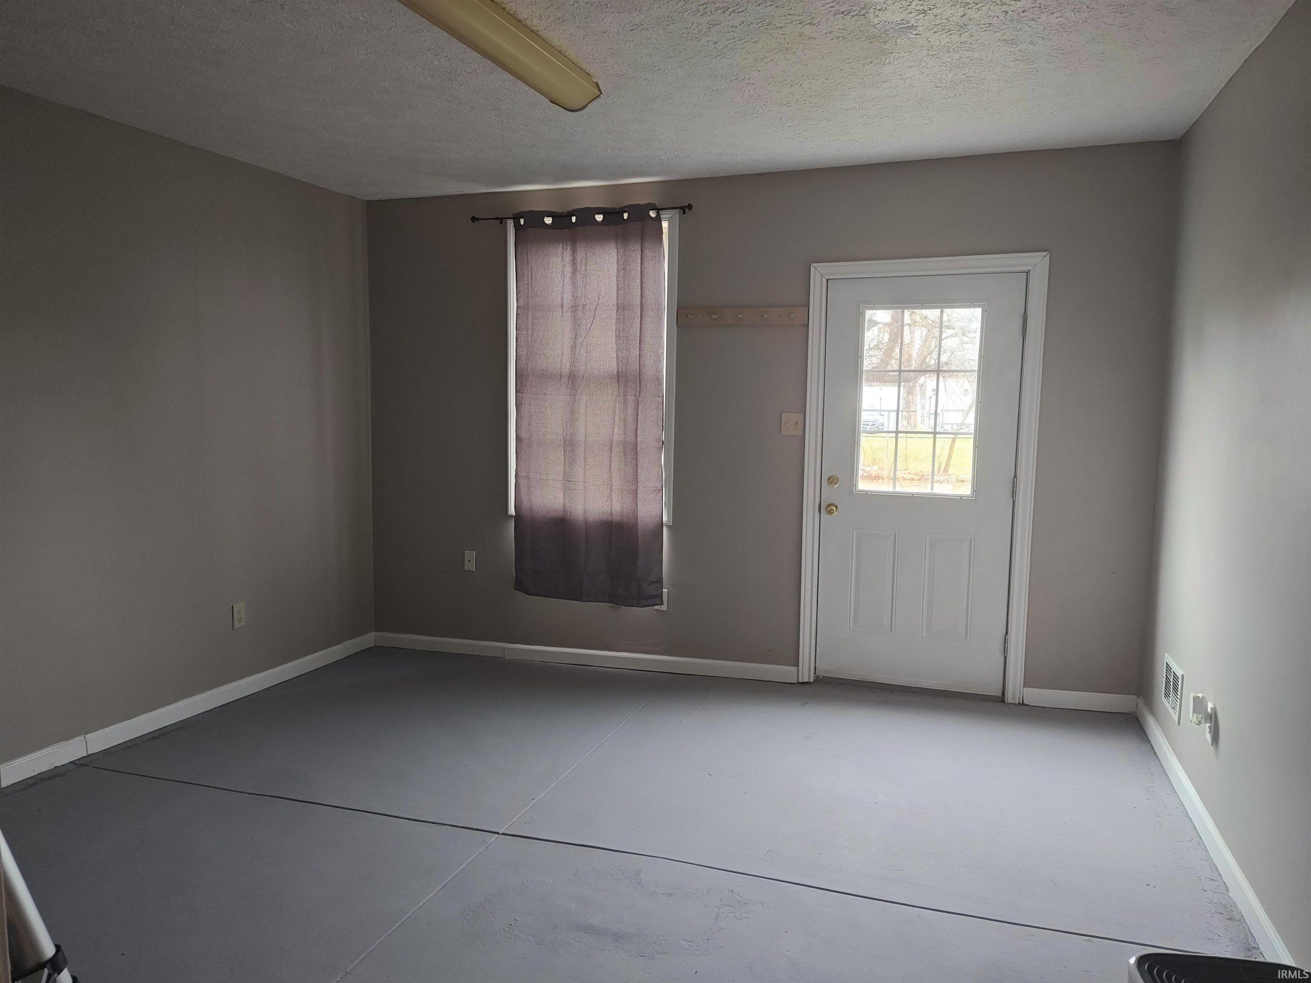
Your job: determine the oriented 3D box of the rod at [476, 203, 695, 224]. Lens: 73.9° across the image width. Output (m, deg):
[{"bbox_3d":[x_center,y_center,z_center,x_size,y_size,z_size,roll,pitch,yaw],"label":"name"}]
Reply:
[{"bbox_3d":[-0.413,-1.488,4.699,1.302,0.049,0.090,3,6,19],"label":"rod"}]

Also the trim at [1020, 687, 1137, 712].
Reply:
[{"bbox_3d":[1.995,0.983,4.108,0.482,0.079,0.014,0,5,20],"label":"trim"}]

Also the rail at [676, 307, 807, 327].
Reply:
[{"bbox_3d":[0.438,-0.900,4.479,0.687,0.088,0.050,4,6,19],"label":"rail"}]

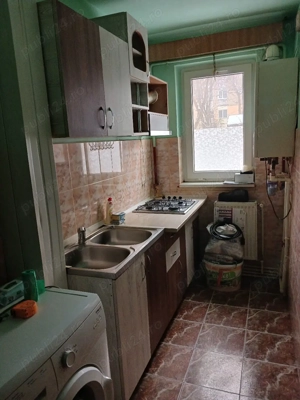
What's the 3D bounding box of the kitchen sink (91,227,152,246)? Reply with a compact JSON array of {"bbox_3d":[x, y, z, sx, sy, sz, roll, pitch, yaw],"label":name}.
[{"bbox_3d":[-0.197,0.326,2.217,0.400,0.150,0.345,1,12,21],"label":"kitchen sink"}]

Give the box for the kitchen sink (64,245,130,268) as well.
[{"bbox_3d":[-0.333,0.403,1.860,0.400,0.150,0.345,1,12,21],"label":"kitchen sink"}]

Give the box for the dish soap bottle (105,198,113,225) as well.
[{"bbox_3d":[-0.324,0.089,2.506,0.050,0.218,0.060,1,12,21],"label":"dish soap bottle"}]

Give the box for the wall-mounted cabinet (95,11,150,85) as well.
[{"bbox_3d":[-0.227,-1.133,2.420,0.310,0.413,0.395,1,12,21],"label":"wall-mounted cabinet"}]

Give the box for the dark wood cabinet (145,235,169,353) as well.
[{"bbox_3d":[-0.181,0.652,2.302,0.512,0.760,0.399,1,12,21],"label":"dark wood cabinet"}]

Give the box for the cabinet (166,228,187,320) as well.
[{"bbox_3d":[-0.003,0.556,2.769,0.512,0.760,0.619,1,12,21],"label":"cabinet"}]

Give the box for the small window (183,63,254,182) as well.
[{"bbox_3d":[0.730,-0.793,3.317,0.745,1.213,0.100,1,12,21],"label":"small window"}]

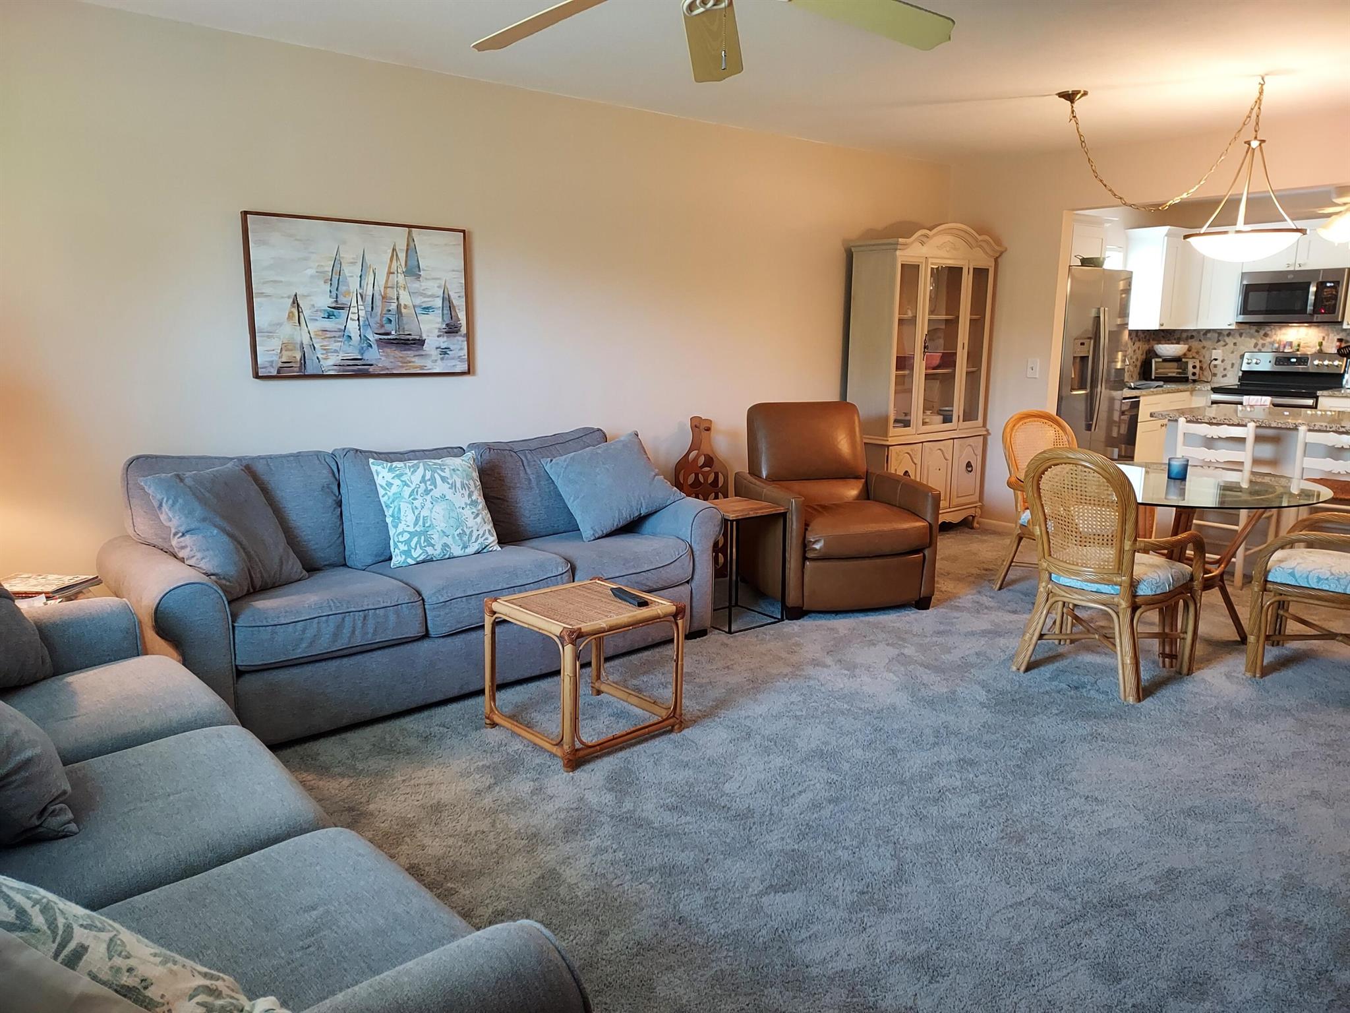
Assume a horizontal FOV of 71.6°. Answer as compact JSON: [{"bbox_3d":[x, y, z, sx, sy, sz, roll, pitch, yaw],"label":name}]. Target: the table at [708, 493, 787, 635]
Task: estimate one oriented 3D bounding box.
[{"bbox_3d":[0.283,0.269,4.357,0.360,0.530,0.325,-8,13,-40],"label":"table"}]

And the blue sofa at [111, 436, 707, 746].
[{"bbox_3d":[-0.963,0.186,3.828,2.300,0.900,0.990,-8,14,-38],"label":"blue sofa"}]

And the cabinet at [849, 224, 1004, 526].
[{"bbox_3d":[1.619,-0.805,6.149,1.120,2.000,0.405,-8,14,-38],"label":"cabinet"}]

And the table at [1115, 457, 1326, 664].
[{"bbox_3d":[2.031,0.251,3.937,1.150,0.735,1.150,-7,13,-37],"label":"table"}]

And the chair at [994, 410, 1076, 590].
[{"bbox_3d":[2.013,0.015,4.724,0.560,0.925,0.570,-3,10,-17],"label":"chair"}]

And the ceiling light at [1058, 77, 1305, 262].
[{"bbox_3d":[2.397,-1.575,4.444,1.154,0.812,0.560,4,11,21],"label":"ceiling light"}]

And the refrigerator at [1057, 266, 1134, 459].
[{"bbox_3d":[2.696,-0.812,6.846,0.890,1.765,0.780,-8,14,-38],"label":"refrigerator"}]

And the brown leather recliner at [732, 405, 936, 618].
[{"bbox_3d":[0.805,-0.036,4.868,0.800,0.970,0.900,-2,12,-15],"label":"brown leather recliner"}]

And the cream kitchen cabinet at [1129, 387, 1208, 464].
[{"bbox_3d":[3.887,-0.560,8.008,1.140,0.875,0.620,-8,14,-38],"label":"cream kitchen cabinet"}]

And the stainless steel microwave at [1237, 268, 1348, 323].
[{"bbox_3d":[5.114,-1.724,7.687,0.400,0.415,0.752,-8,14,-38],"label":"stainless steel microwave"}]

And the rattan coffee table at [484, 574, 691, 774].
[{"bbox_3d":[-0.305,0.528,3.114,0.475,0.445,0.460,-9,13,-42],"label":"rattan coffee table"}]

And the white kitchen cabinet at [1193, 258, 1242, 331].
[{"bbox_3d":[4.734,-1.911,7.990,0.330,0.800,0.320,-7,13,-37],"label":"white kitchen cabinet"}]

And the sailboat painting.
[{"bbox_3d":[-1.344,-0.897,4.073,0.968,0.662,0.039,-8,14,-38],"label":"sailboat painting"}]

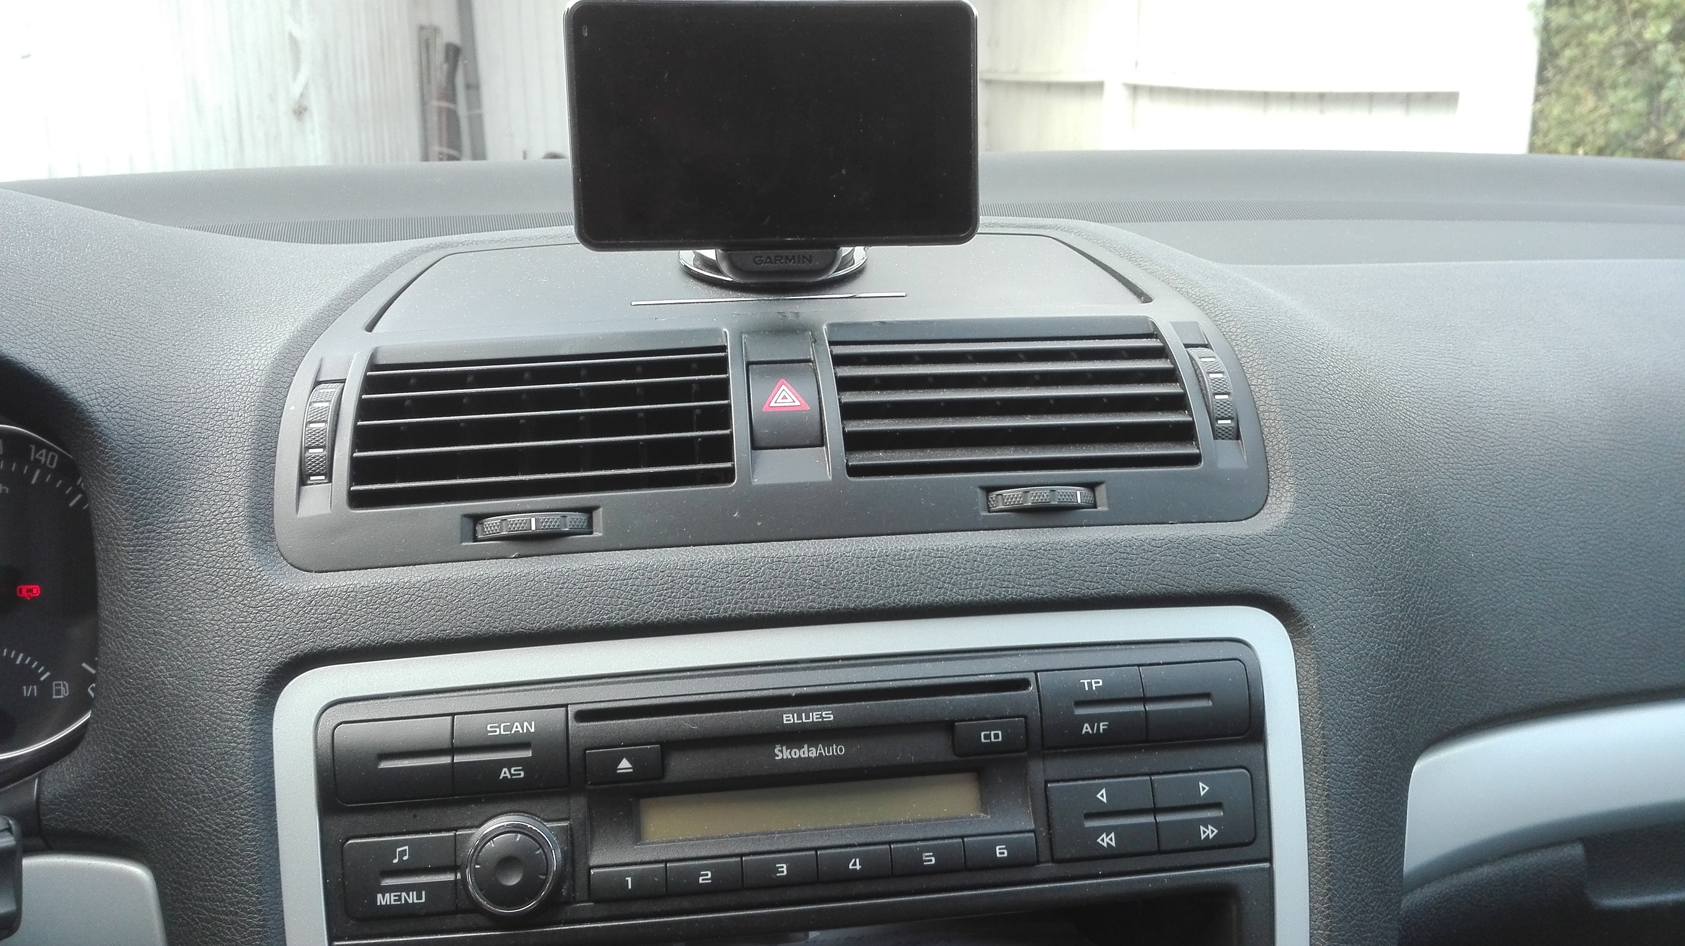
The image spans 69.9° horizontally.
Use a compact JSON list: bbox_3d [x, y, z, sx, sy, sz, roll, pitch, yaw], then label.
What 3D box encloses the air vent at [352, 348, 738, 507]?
[{"bbox_3d":[-0.087,-0.010,0.361,0.109,0.051,0.028,-3,-30,-7],"label":"air vent"}]

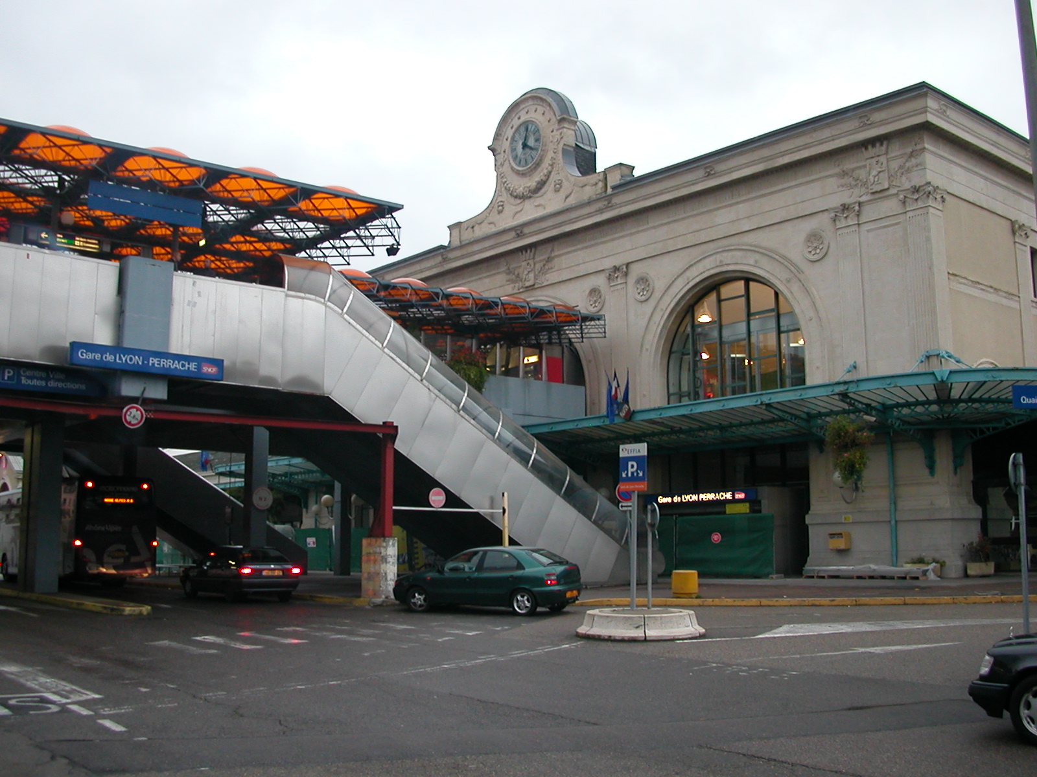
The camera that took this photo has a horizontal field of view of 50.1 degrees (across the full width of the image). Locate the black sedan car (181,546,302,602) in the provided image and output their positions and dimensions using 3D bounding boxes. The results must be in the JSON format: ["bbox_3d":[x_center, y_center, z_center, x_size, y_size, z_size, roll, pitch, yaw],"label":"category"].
[{"bbox_3d":[-7.453,4.879,29.420,1.750,1.420,4.450,6,-10,-36],"label":"black sedan car"}]

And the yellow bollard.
[{"bbox_3d":[4.074,4.838,27.417,0.652,0.653,0.652,0,-8,0],"label":"yellow bollard"}]

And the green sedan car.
[{"bbox_3d":[-0.710,4.183,24.313,4.190,1.420,1.750,-4,-9,26],"label":"green sedan car"}]

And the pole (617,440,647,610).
[{"bbox_3d":[1.890,2.278,18.295,0.510,2.745,0.130,-6,-10,38],"label":"pole"}]

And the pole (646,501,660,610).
[{"bbox_3d":[2.181,2.755,18.304,0.130,1.748,0.450,3,-8,-19],"label":"pole"}]

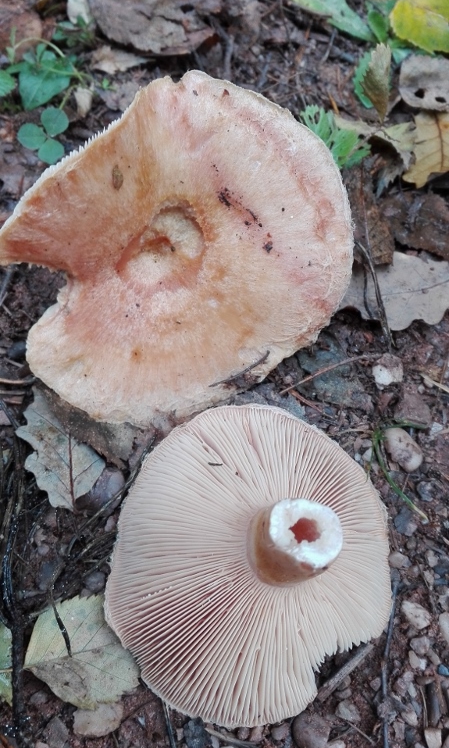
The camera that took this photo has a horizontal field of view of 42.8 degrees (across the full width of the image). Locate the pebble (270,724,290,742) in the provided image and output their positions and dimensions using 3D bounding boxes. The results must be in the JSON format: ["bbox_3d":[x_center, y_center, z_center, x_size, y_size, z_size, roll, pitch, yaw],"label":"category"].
[{"bbox_3d":[0.025,0.162,0.258,0.009,0.006,0.006,-19,66,-9],"label":"pebble"}]

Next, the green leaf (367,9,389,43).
[{"bbox_3d":[0.120,-0.272,0.447,0.012,0.008,0.030,-6,65,-3],"label":"green leaf"}]

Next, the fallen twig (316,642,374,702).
[{"bbox_3d":[0.057,0.139,0.267,0.040,0.005,0.004,-36,70,-15],"label":"fallen twig"}]

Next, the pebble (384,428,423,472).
[{"bbox_3d":[0.091,0.038,0.291,0.015,0.010,0.025,-29,71,-11],"label":"pebble"}]

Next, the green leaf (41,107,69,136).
[{"bbox_3d":[-0.106,-0.157,0.355,0.018,0.003,0.021,16,69,6],"label":"green leaf"}]

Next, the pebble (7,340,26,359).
[{"bbox_3d":[-0.123,-0.015,0.340,0.013,0.007,0.013,-23,67,-10],"label":"pebble"}]

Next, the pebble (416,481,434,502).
[{"bbox_3d":[0.100,0.059,0.284,0.009,0.006,0.010,-33,72,-12],"label":"pebble"}]

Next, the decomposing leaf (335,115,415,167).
[{"bbox_3d":[0.086,-0.134,0.327,0.044,0.016,0.036,7,68,3],"label":"decomposing leaf"}]

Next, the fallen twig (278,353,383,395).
[{"bbox_3d":[0.051,-0.001,0.280,0.054,0.004,0.007,-22,69,-9],"label":"fallen twig"}]

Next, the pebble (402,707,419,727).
[{"bbox_3d":[0.085,0.156,0.260,0.005,0.005,0.007,-35,70,-15],"label":"pebble"}]

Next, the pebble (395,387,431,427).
[{"bbox_3d":[0.090,0.016,0.273,0.016,0.010,0.018,4,68,2],"label":"pebble"}]

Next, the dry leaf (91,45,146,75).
[{"bbox_3d":[-0.067,-0.198,0.360,0.035,0.008,0.024,-3,68,-1],"label":"dry leaf"}]

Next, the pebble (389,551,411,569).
[{"bbox_3d":[0.076,0.081,0.249,0.010,0.006,0.007,0,68,0],"label":"pebble"}]

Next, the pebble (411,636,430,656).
[{"bbox_3d":[0.089,0.123,0.259,0.009,0.005,0.007,5,68,2],"label":"pebble"}]

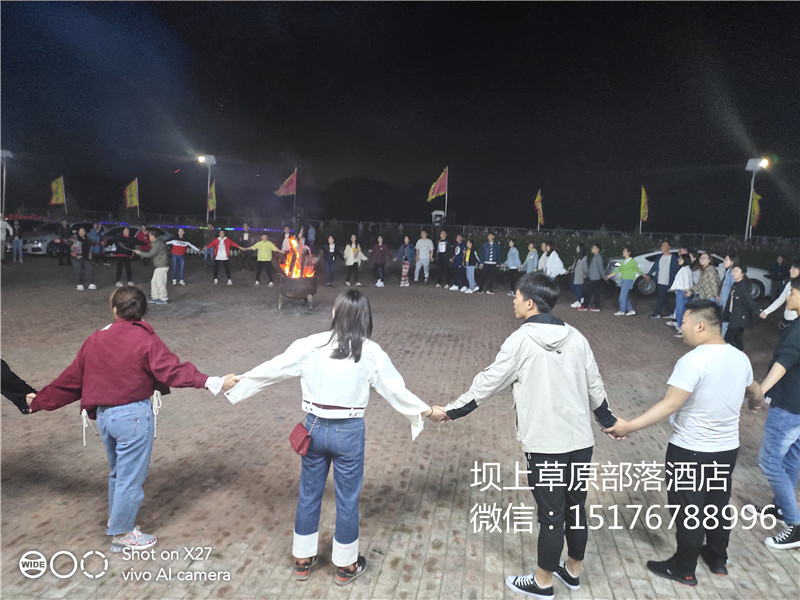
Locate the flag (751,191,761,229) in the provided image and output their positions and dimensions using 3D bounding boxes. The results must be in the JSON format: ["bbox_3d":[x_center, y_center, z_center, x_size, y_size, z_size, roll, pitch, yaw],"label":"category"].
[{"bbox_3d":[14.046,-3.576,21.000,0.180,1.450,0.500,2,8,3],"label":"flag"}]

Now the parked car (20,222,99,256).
[{"bbox_3d":[-16.665,-3.030,26.210,1.820,1.520,4.600,3,8,7],"label":"parked car"}]

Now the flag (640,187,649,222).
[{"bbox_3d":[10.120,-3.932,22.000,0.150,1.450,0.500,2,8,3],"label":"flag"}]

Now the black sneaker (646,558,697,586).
[{"bbox_3d":[1.608,1.584,3.173,0.275,0.115,0.100,7,10,32],"label":"black sneaker"}]

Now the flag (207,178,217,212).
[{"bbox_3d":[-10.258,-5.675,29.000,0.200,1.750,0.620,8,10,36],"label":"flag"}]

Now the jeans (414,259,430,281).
[{"bbox_3d":[0.757,-0.994,17.884,0.500,0.830,0.300,2,8,0],"label":"jeans"}]

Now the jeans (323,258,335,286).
[{"bbox_3d":[-2.267,-0.938,16.900,0.380,0.900,0.280,0,8,-6],"label":"jeans"}]

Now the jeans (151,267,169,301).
[{"bbox_3d":[-5.860,-0.414,12.950,0.420,0.870,0.360,-1,9,-16],"label":"jeans"}]

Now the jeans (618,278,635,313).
[{"bbox_3d":[5.463,-0.186,12.768,0.360,0.880,0.350,-1,9,-18],"label":"jeans"}]

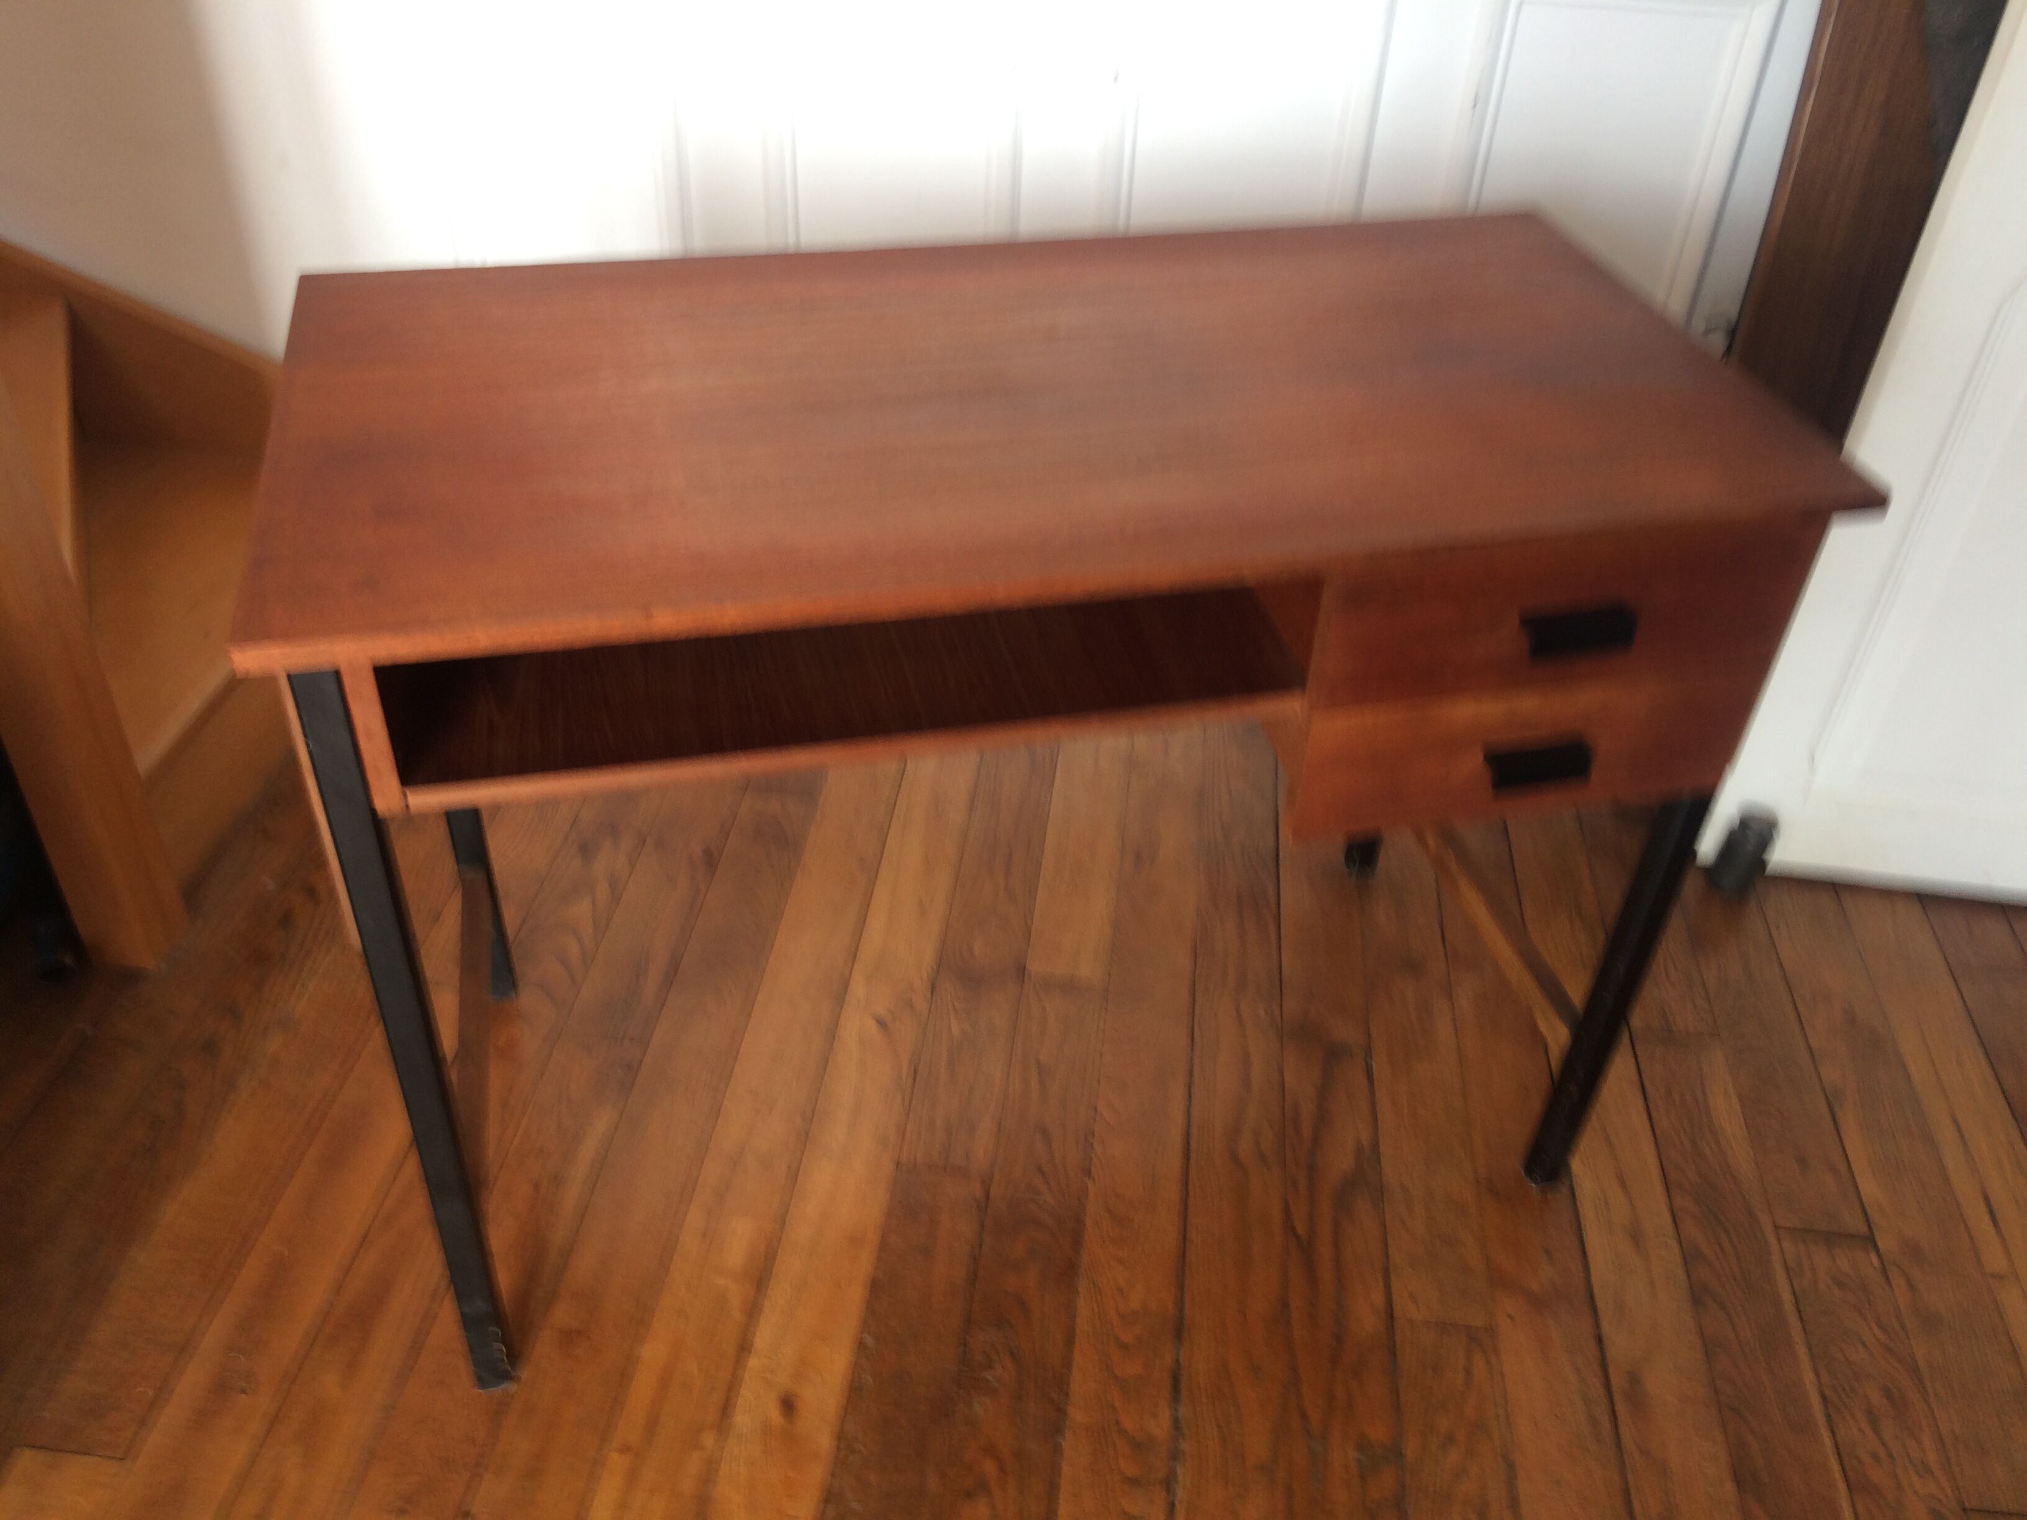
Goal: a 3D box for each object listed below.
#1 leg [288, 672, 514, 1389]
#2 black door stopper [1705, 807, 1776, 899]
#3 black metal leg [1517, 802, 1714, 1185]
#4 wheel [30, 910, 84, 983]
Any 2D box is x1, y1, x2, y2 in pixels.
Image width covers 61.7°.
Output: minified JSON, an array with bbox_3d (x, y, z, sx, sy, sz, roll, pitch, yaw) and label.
[{"bbox_3d":[-0.411,0.226,1.181,0.026,0.721,0.026,-7,39,-13],"label":"leg"},{"bbox_3d":[0.829,0.109,1.938,0.045,0.085,0.052,7,38,4],"label":"black door stopper"},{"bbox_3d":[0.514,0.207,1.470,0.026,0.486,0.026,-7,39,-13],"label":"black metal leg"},{"bbox_3d":[-0.963,0.187,1.711,0.038,0.068,0.044,-7,39,-13],"label":"wheel"}]

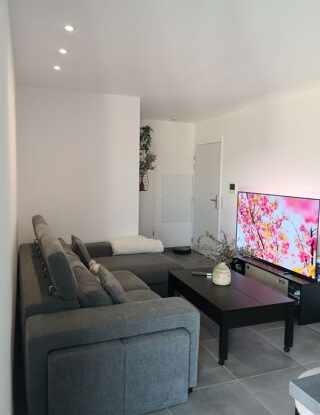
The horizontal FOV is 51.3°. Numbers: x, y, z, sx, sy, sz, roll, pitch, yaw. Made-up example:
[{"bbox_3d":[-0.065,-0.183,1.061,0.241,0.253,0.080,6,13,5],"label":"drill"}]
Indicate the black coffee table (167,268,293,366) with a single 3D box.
[{"bbox_3d":[0.602,0.942,3.146,0.681,0.439,1.114,-1,5,-21],"label":"black coffee table"}]

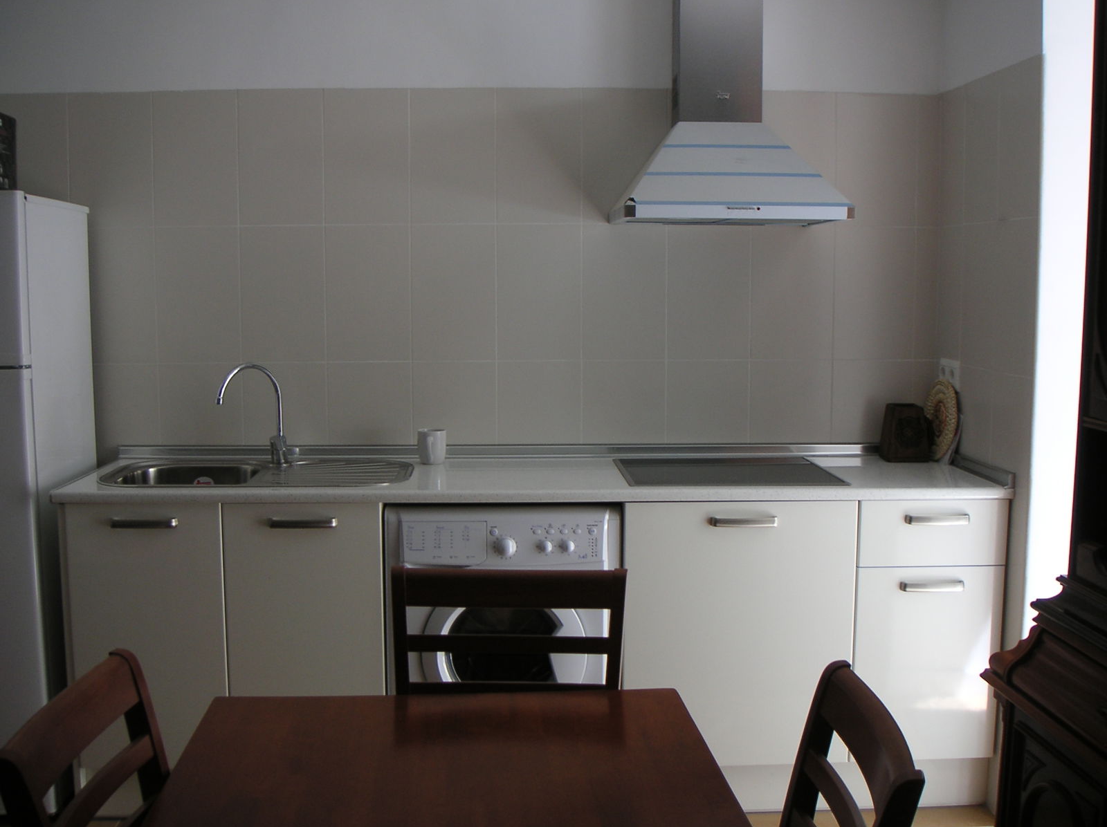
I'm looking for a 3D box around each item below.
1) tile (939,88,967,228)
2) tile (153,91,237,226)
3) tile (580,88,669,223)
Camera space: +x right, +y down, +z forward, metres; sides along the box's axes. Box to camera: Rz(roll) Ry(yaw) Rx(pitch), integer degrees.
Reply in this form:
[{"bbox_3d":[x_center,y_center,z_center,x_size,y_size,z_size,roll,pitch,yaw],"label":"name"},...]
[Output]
[{"bbox_3d":[1.146,-0.730,3.474,0.010,0.394,0.201,0,6,-2],"label":"tile"},{"bbox_3d":[-1.034,-0.737,3.517,0.250,0.398,0.010,0,5,-1],"label":"tile"},{"bbox_3d":[0.207,-0.750,3.547,0.250,0.398,0.010,0,5,-1],"label":"tile"}]

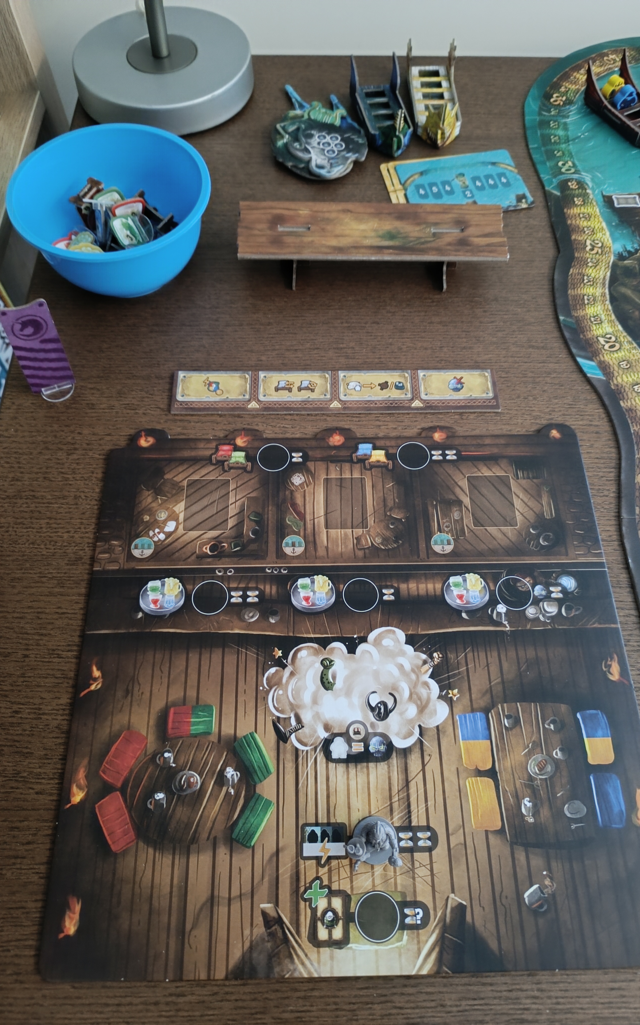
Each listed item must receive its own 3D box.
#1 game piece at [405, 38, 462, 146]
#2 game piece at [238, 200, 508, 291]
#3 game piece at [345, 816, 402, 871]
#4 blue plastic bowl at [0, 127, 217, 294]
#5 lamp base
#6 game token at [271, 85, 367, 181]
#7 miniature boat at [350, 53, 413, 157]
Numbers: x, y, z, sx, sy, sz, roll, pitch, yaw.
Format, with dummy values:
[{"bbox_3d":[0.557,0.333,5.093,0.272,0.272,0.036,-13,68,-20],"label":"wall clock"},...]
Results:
[{"bbox_3d":[0.089,-0.324,0.548,0.036,0.032,0.089,-1,63,-1],"label":"game piece"},{"bbox_3d":[0.033,-0.173,0.468,0.170,0.034,0.047,1,63,0],"label":"game piece"},{"bbox_3d":[0.023,0.141,0.304,0.025,0.030,0.022,1,63,0],"label":"game piece"},{"bbox_3d":[-0.128,-0.183,0.457,0.123,0.060,0.123,-1,63,-1],"label":"blue plastic bowl"},{"bbox_3d":[-0.124,-0.356,0.569,0.139,0.021,0.139,-1,63,-1],"label":"lamp base"},{"bbox_3d":[-0.001,-0.292,0.543,0.073,0.010,0.101,-1,63,-1],"label":"game token"},{"bbox_3d":[0.049,-0.313,0.543,0.035,0.029,0.086,-9,63,-5],"label":"miniature boat"}]

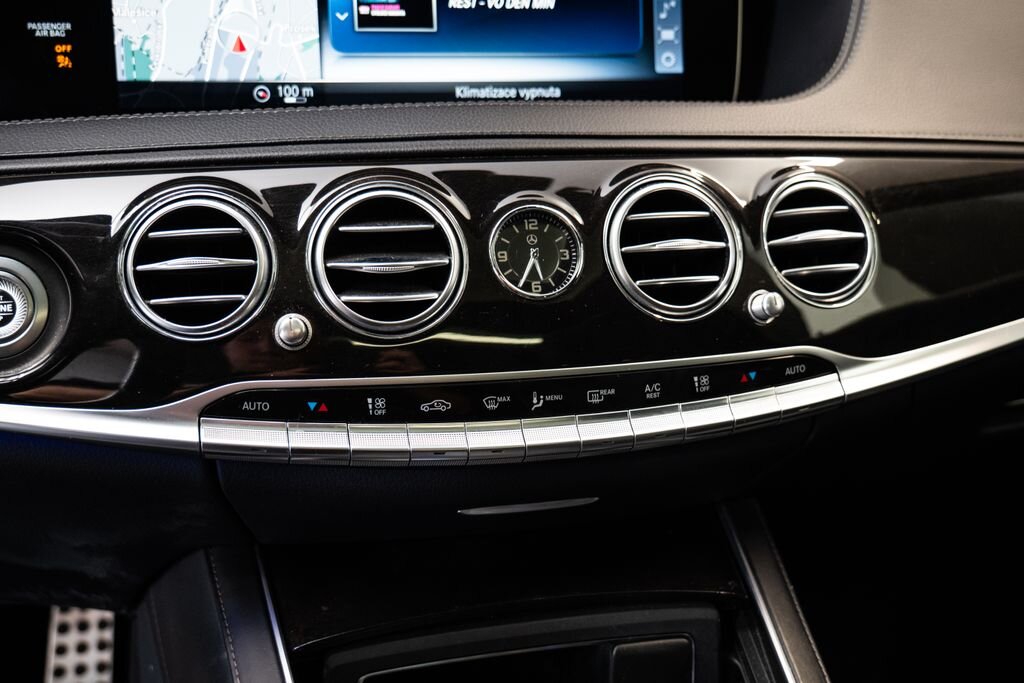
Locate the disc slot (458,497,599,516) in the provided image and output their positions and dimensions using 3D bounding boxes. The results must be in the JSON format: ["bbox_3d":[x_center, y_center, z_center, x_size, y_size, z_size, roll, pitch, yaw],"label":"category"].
[{"bbox_3d":[0.010,0.092,0.650,0.081,0.006,0.006,-3,21,-15],"label":"disc slot"}]

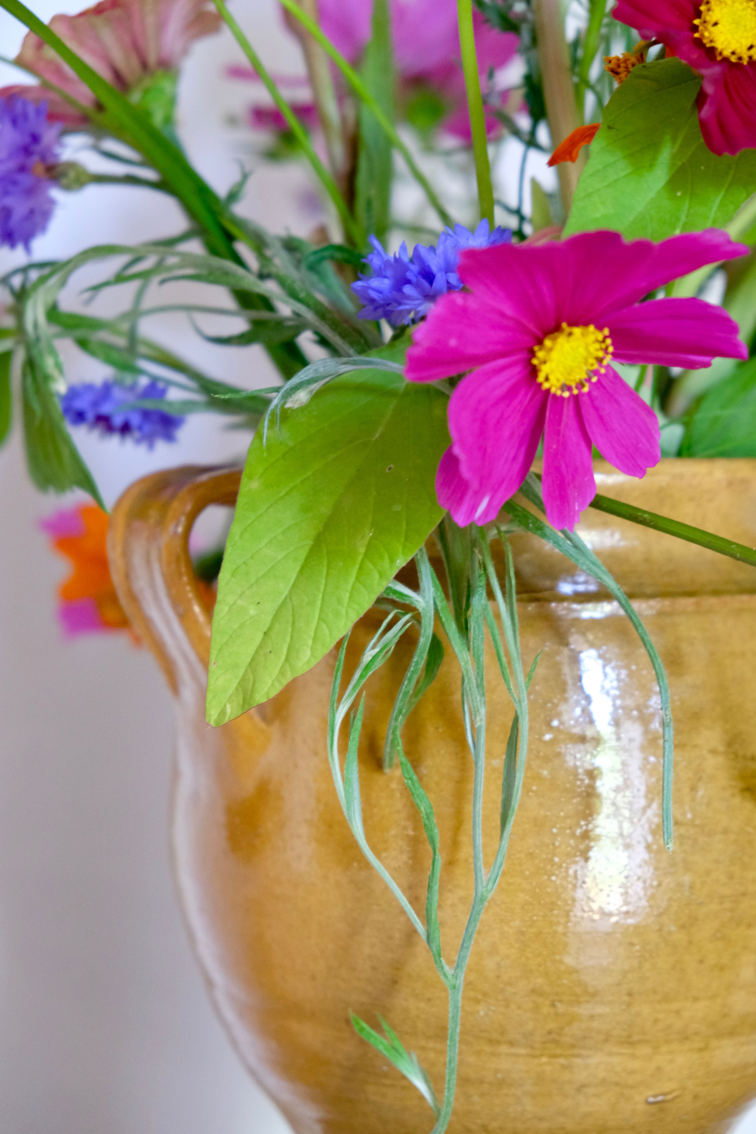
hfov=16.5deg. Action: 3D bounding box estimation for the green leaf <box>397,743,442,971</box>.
[{"bbox_3d":[0.012,0.072,0.650,0.008,0.056,0.007,-10,-2,0],"label":"green leaf"}]

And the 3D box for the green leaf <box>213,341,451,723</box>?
[{"bbox_3d":[-0.014,-0.010,0.641,0.050,0.112,0.014,29,-17,5],"label":"green leaf"}]

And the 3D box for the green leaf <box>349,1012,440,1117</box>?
[{"bbox_3d":[0.005,0.123,0.650,0.008,0.033,0.009,-37,12,0],"label":"green leaf"}]

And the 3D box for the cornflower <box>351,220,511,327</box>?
[{"bbox_3d":[0.014,-0.072,0.645,0.041,0.024,0.038,-13,16,12],"label":"cornflower"}]

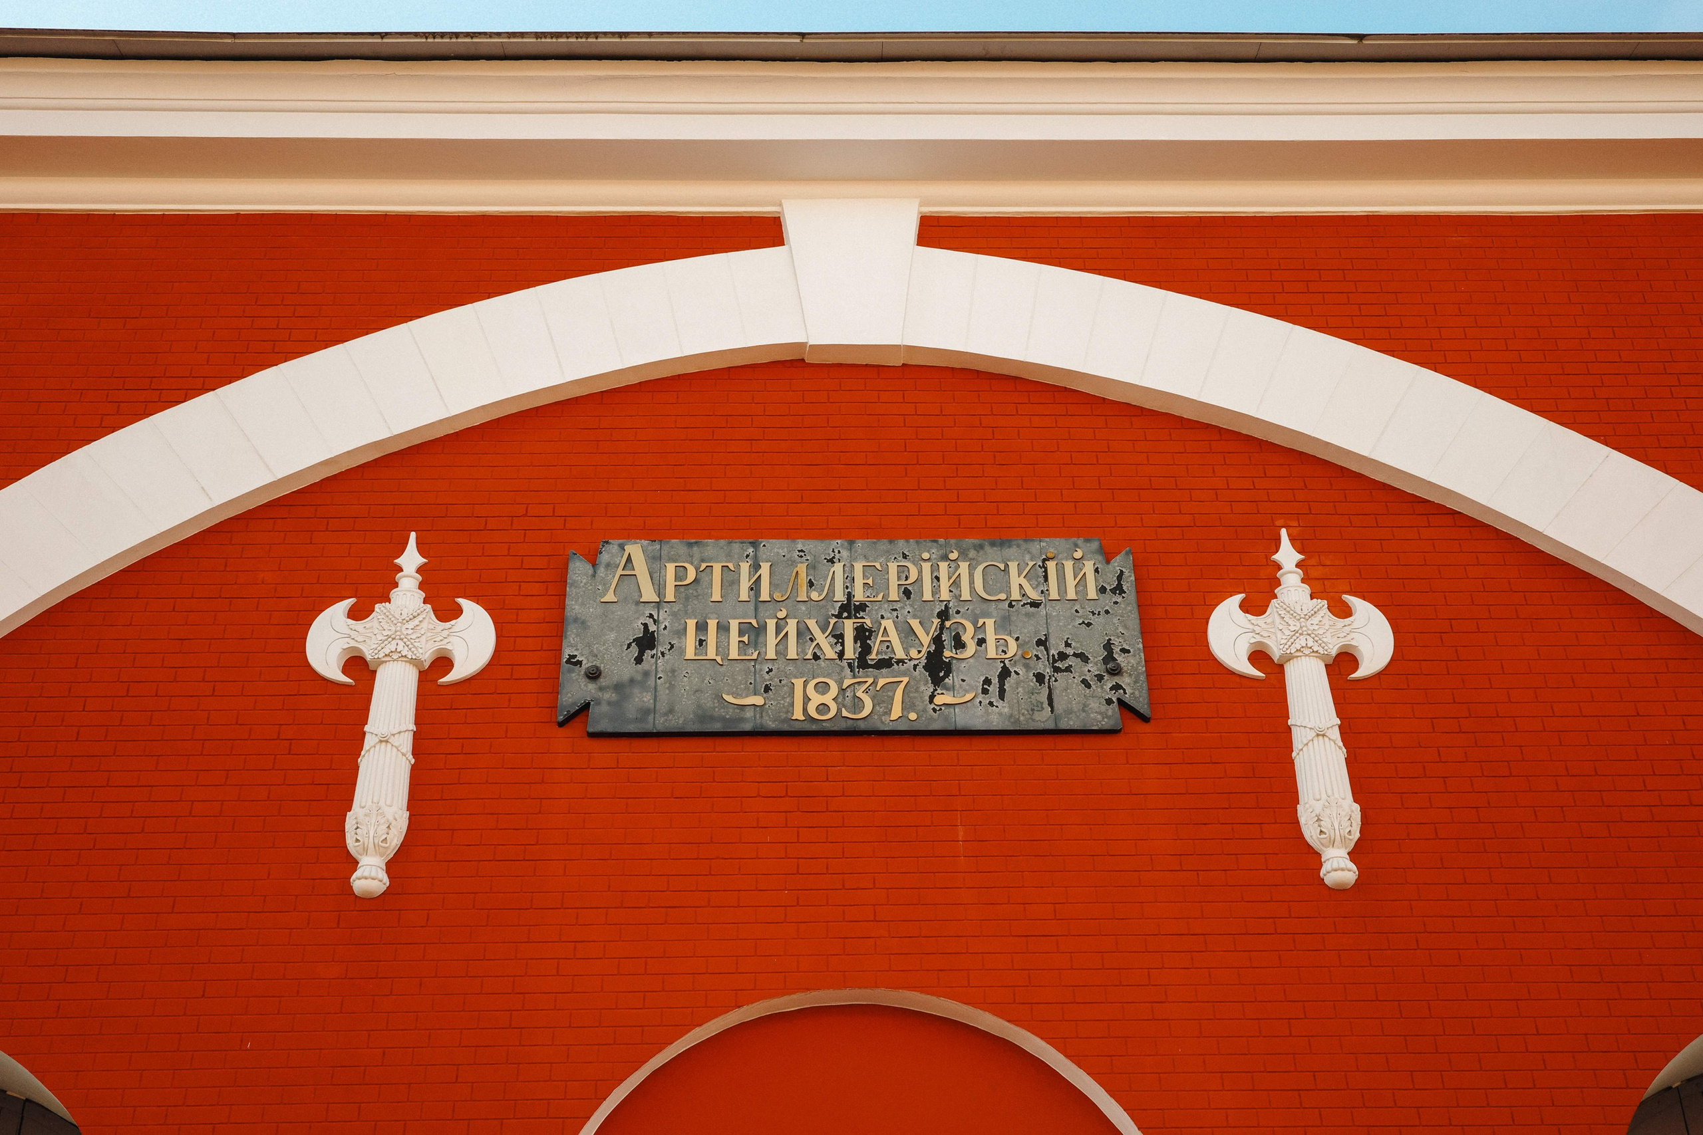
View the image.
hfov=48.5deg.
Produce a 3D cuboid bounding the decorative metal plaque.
[{"bbox_3d":[0.009,0.338,9.327,2.837,1.073,0.070,0,-31,-1],"label":"decorative metal plaque"}]

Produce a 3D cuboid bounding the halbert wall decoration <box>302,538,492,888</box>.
[{"bbox_3d":[-2.190,0.644,9.039,0.917,1.947,0.160,0,-31,-1],"label":"halbert wall decoration"}]

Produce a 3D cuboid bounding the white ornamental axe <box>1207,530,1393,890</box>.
[{"bbox_3d":[2.230,0.624,9.155,0.919,1.943,0.160,0,-31,-1],"label":"white ornamental axe"}]

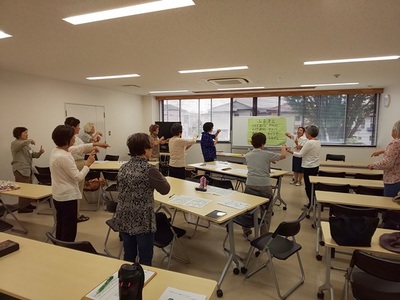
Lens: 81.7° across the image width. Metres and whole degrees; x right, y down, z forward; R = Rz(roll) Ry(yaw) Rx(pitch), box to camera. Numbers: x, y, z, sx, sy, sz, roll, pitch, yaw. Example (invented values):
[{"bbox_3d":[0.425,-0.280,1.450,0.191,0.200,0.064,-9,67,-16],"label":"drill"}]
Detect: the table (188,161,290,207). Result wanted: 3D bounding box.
[{"bbox_3d":[0.720,0.729,4.836,0.900,0.710,1.800,-6,9,-43],"label":"table"}]

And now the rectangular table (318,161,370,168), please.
[{"bbox_3d":[3.409,0.676,5.305,1.800,0.710,0.450,2,7,19],"label":"rectangular table"}]

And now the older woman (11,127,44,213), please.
[{"bbox_3d":[-3.280,0.350,4.420,0.550,1.560,0.460,-3,7,-23],"label":"older woman"}]

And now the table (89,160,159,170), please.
[{"bbox_3d":[-1.890,0.667,5.000,1.800,0.710,0.840,1,7,3],"label":"table"}]

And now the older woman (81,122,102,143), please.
[{"bbox_3d":[-2.660,0.185,5.650,0.520,1.600,0.480,-1,7,-13],"label":"older woman"}]

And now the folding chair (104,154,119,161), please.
[{"bbox_3d":[-2.250,0.564,5.650,0.450,0.760,0.490,2,7,16],"label":"folding chair"}]

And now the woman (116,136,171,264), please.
[{"bbox_3d":[-0.527,0.615,2.030,0.460,1.520,0.400,6,9,40],"label":"woman"}]

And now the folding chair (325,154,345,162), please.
[{"bbox_3d":[3.540,0.552,5.950,0.450,0.760,0.490,2,7,18],"label":"folding chair"}]

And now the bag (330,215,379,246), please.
[{"bbox_3d":[1.224,0.630,1.845,0.365,0.215,0.150,1,7,6],"label":"bag"}]

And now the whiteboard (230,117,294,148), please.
[{"bbox_3d":[1.920,-0.562,7.020,1.800,0.910,0.060,3,7,20],"label":"whiteboard"}]

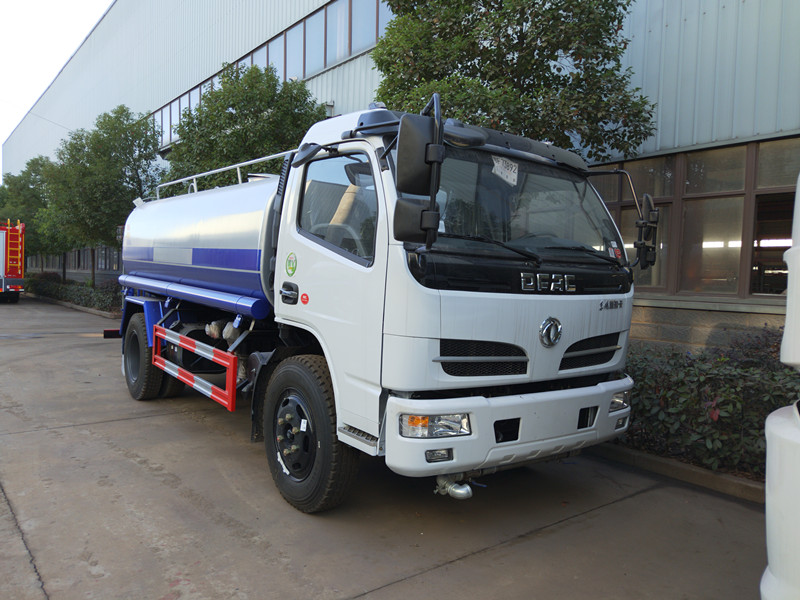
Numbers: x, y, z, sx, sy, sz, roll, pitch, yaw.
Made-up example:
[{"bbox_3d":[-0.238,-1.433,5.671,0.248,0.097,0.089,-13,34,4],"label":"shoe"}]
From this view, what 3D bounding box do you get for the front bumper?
[{"bbox_3d":[0.824,0.690,3.487,2.150,0.400,0.270,2,3,-38],"label":"front bumper"}]

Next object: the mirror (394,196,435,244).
[{"bbox_3d":[0.065,-0.359,2.610,0.190,0.210,0.100,1,3,-10],"label":"mirror"}]

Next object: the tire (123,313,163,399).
[{"bbox_3d":[-2.924,0.660,6.660,0.245,0.990,0.990,0,3,-38],"label":"tire"}]

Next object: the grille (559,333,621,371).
[{"bbox_3d":[1.249,0.339,3.777,0.700,0.230,0.080,1,4,-42],"label":"grille"}]

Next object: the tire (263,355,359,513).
[{"bbox_3d":[-0.585,0.856,3.778,0.250,0.990,0.990,0,3,-38],"label":"tire"}]

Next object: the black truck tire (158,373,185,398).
[{"bbox_3d":[-2.773,0.665,6.889,0.235,0.974,0.974,2,2,-38],"label":"black truck tire"}]

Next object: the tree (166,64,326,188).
[{"bbox_3d":[-3.631,-2.233,13.170,3.800,6.400,3.800,0,2,-40],"label":"tree"}]

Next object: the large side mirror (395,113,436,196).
[{"bbox_3d":[0.079,-0.637,2.558,0.190,0.350,0.100,3,3,-9],"label":"large side mirror"}]

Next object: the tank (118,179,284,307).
[{"bbox_3d":[-1.541,-0.625,6.563,2.040,1.330,4.450,2,3,-38],"label":"tank"}]

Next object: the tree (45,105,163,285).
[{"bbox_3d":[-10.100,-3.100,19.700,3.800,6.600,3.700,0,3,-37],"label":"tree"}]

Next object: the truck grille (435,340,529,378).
[{"bbox_3d":[0.469,0.314,3.136,0.680,0.225,0.080,0,3,-35],"label":"truck grille"}]

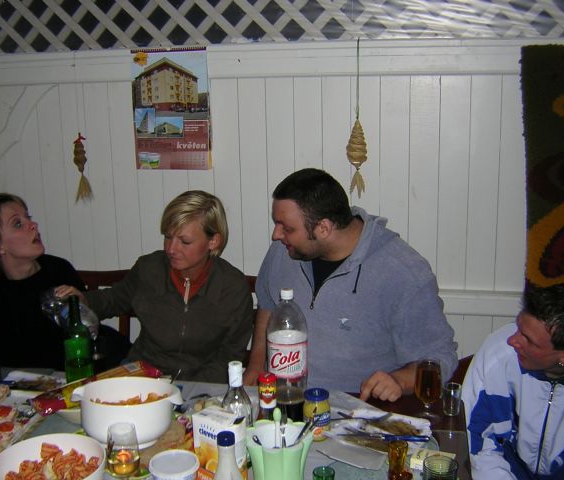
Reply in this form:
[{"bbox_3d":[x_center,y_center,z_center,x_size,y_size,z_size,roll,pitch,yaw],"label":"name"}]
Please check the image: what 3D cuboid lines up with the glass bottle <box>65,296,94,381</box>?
[{"bbox_3d":[-0.577,0.302,1.876,0.075,0.298,0.075,-5,12,-18],"label":"glass bottle"}]

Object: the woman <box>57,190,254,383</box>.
[{"bbox_3d":[-0.361,0.487,2.216,0.600,1.270,0.680,1,12,12],"label":"woman"}]

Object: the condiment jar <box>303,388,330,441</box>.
[{"bbox_3d":[0.085,0.435,1.655,0.067,0.100,0.067,-1,12,0],"label":"condiment jar"}]

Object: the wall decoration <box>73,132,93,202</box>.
[{"bbox_3d":[-0.792,-0.288,2.643,0.085,0.280,0.055,1,12,12],"label":"wall decoration"}]

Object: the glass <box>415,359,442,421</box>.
[{"bbox_3d":[0.385,0.388,1.736,0.070,0.150,0.070,2,12,13],"label":"glass"}]

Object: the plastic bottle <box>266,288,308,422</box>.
[{"bbox_3d":[0.011,0.303,1.725,0.107,0.335,0.107,0,12,7],"label":"plastic bottle"}]

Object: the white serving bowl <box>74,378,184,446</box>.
[{"bbox_3d":[-0.381,0.427,1.636,0.272,0.122,0.228,0,12,6],"label":"white serving bowl"}]

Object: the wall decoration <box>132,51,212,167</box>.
[{"bbox_3d":[-0.423,-0.499,2.547,0.314,0.467,0.015,1,12,12],"label":"wall decoration"}]

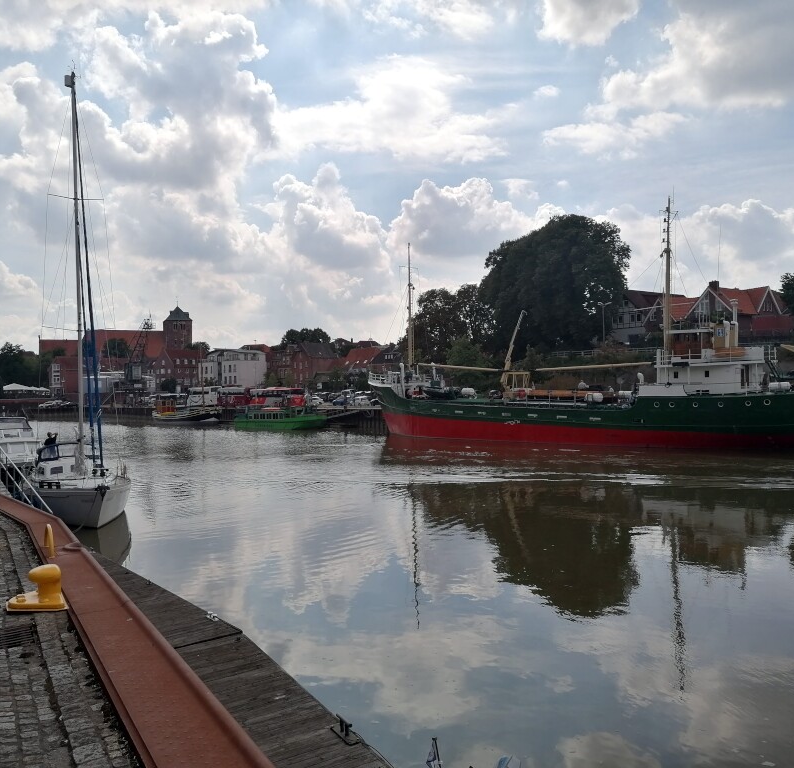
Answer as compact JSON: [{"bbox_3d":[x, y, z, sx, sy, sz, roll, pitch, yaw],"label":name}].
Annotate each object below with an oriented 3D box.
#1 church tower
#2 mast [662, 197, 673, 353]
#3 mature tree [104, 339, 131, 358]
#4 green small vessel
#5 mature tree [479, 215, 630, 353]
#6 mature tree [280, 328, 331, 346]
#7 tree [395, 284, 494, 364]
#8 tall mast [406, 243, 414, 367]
[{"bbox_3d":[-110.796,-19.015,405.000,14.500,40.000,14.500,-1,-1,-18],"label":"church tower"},{"bbox_3d":[20.460,-8.041,60.300,0.700,12.000,0.700,-1,-1,-41],"label":"mast"},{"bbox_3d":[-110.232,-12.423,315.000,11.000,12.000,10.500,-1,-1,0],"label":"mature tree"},{"bbox_3d":[-15.753,4.530,108.000,14.000,3.500,4.200,-2,-1,44],"label":"green small vessel"},{"bbox_3d":[27.607,-17.266,140.000,25.500,25.000,22.000,-1,-1,0],"label":"mature tree"},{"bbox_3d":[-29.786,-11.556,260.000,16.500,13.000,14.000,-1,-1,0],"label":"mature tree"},{"bbox_3d":[11.894,-14.398,200.000,24.000,21.000,18.000,-1,-1,0],"label":"tree"},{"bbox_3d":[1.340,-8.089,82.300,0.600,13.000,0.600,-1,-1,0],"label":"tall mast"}]

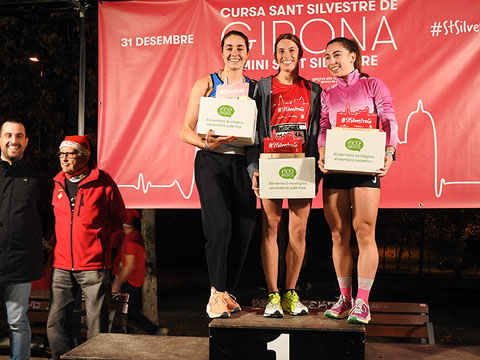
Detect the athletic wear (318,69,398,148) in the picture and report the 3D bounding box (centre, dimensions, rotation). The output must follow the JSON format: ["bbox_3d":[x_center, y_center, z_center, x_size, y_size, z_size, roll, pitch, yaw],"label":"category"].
[{"bbox_3d":[0.688,-0.382,3.460,0.460,0.540,0.330,-2,-5,24],"label":"athletic wear"}]

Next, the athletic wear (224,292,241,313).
[{"bbox_3d":[-0.075,0.753,3.737,0.100,0.120,0.270,3,-5,-30],"label":"athletic wear"}]

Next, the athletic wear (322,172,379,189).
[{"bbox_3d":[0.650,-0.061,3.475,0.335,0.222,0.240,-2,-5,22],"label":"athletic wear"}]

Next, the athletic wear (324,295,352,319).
[{"bbox_3d":[0.586,0.734,3.501,0.100,0.120,0.270,-3,-6,36],"label":"athletic wear"}]

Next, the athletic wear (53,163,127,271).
[{"bbox_3d":[-0.976,0.239,3.843,0.470,0.682,0.310,-2,-5,20],"label":"athletic wear"}]

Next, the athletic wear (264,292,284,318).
[{"bbox_3d":[0.194,0.739,3.557,0.100,0.120,0.270,0,-4,-4],"label":"athletic wear"}]

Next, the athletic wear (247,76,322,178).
[{"bbox_3d":[0.264,-0.299,3.534,0.450,0.640,0.310,0,-4,0],"label":"athletic wear"}]

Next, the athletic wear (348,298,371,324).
[{"bbox_3d":[0.663,0.721,3.324,0.100,0.120,0.270,-2,-5,25],"label":"athletic wear"}]

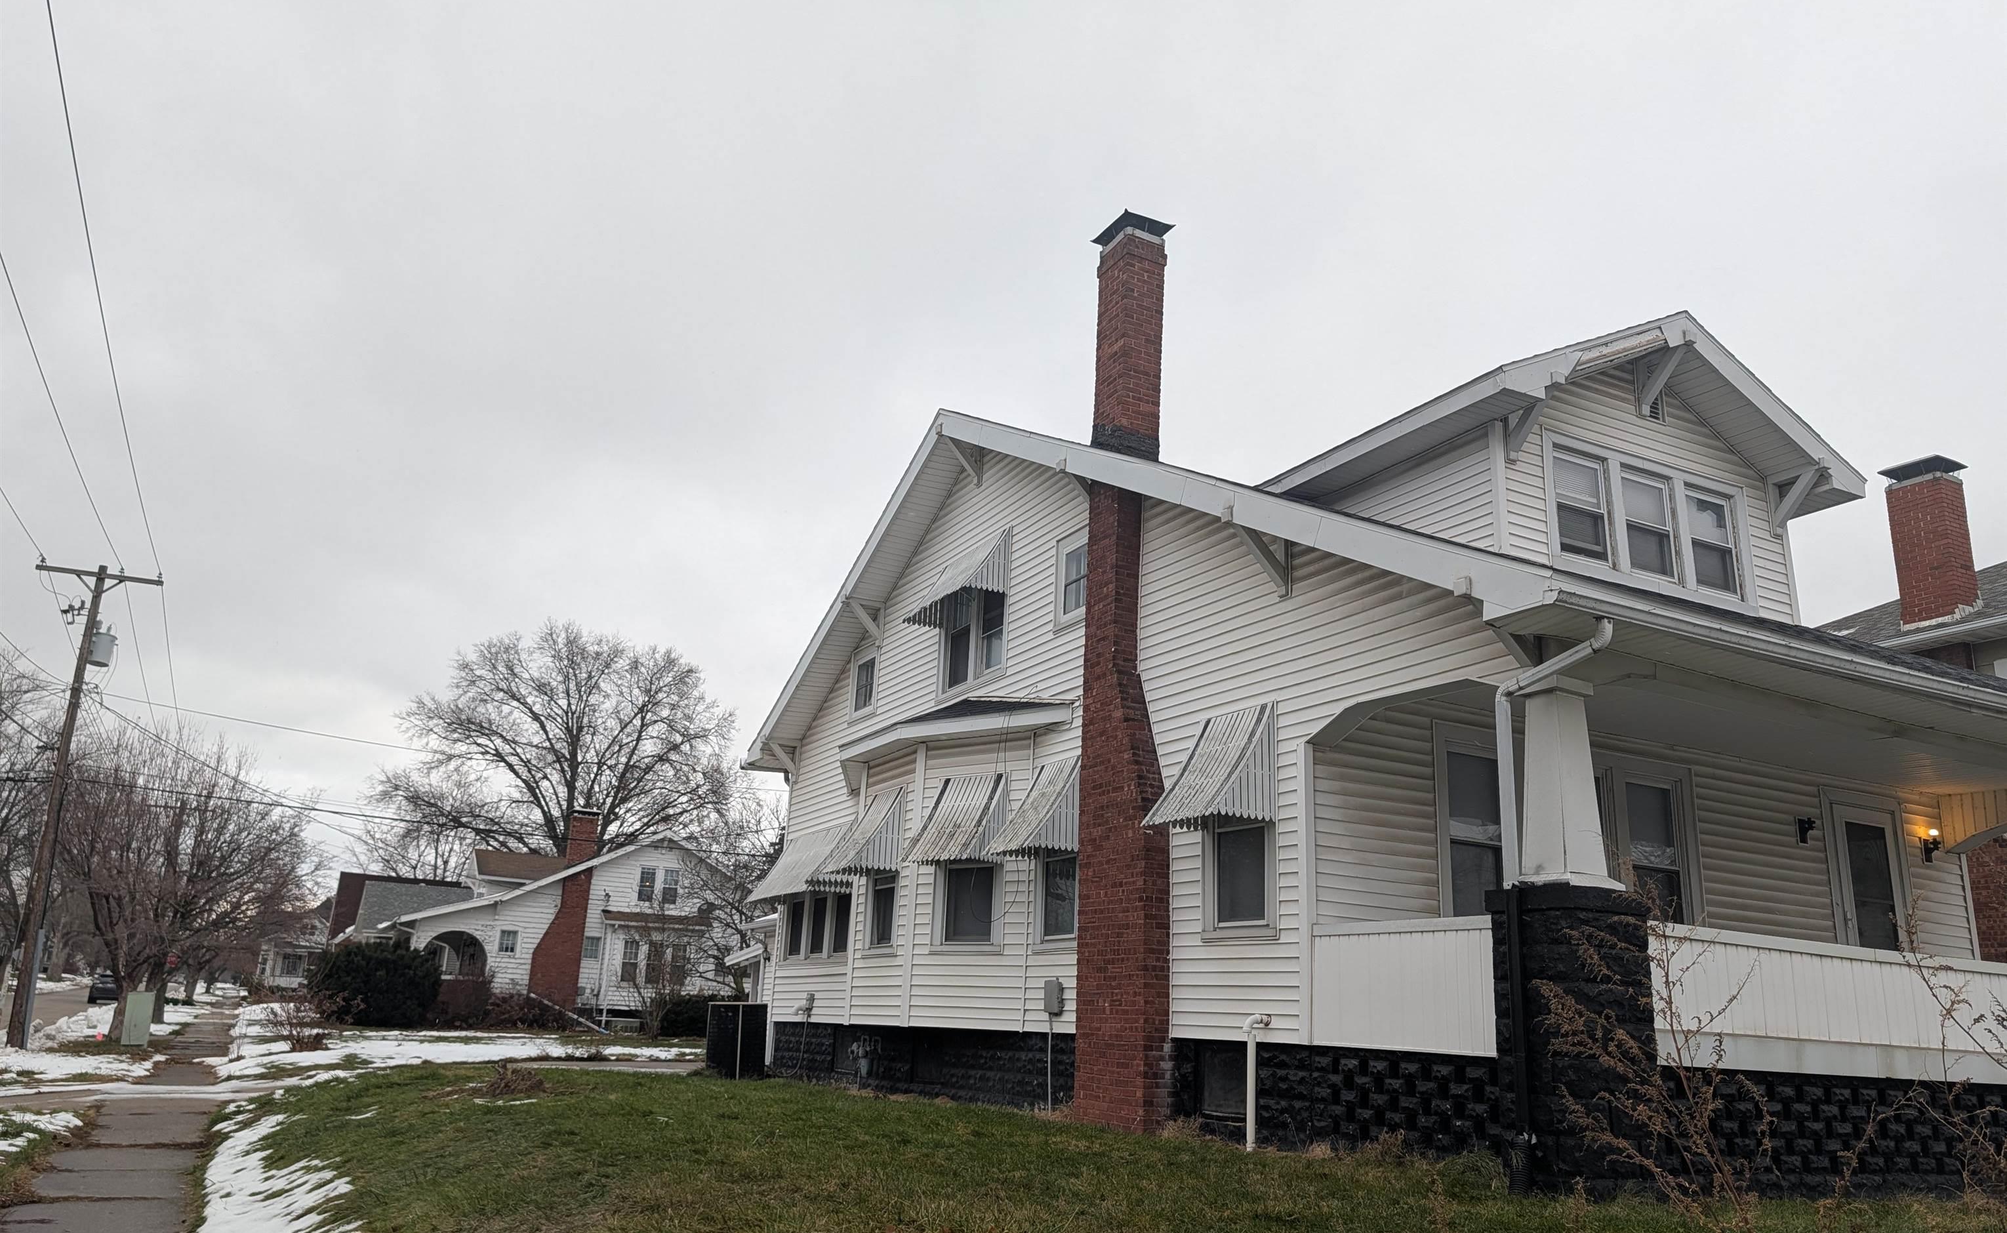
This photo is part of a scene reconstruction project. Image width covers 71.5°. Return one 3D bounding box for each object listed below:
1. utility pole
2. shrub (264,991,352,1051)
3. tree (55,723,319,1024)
[{"bbox_3d":[-20.243,3.837,29.890,2.450,10.348,0.600,8,-17,-26],"label":"utility pole"},{"bbox_3d":[-16.018,9.228,32.026,1.850,1.350,1.700,11,-18,-25],"label":"shrub"},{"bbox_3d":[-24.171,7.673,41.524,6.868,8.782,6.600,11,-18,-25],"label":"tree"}]

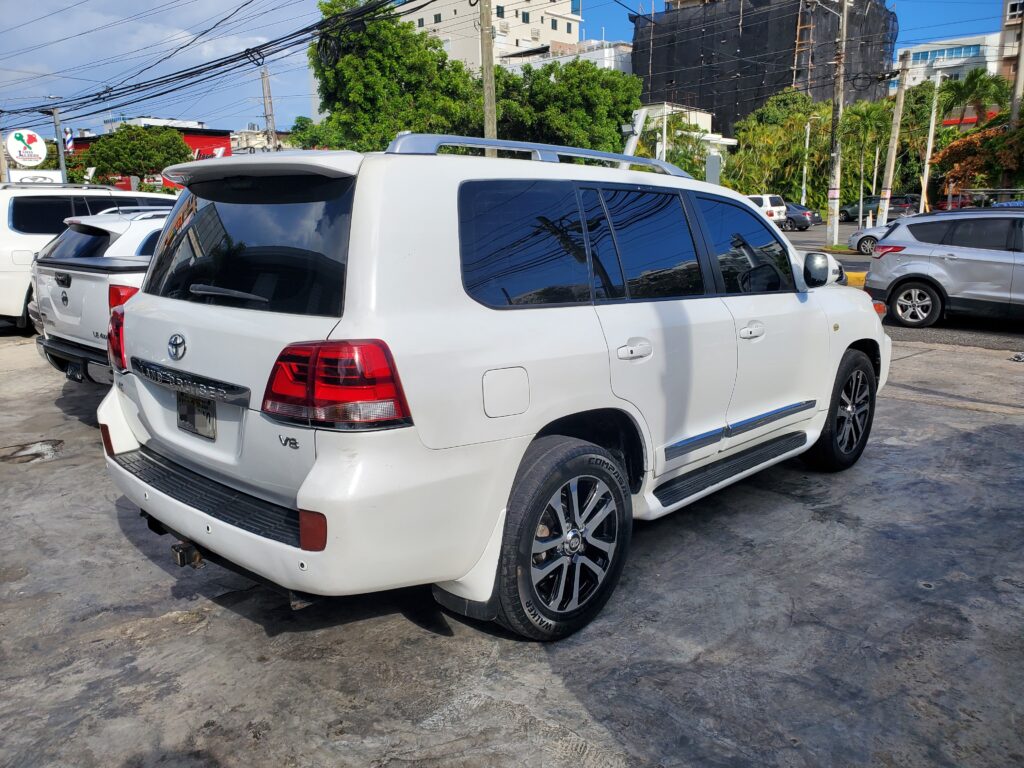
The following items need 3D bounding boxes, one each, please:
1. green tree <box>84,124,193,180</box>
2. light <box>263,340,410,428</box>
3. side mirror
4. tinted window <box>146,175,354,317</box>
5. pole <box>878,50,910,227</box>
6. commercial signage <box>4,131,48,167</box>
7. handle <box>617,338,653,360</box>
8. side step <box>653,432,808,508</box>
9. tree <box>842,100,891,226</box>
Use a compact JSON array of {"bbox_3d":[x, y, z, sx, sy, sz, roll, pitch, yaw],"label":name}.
[{"bbox_3d":[-11.418,-5.665,23.539,2.900,4.340,2.800,-7,13,-24],"label":"green tree"},{"bbox_3d":[-0.542,-0.014,2.336,0.385,0.275,0.300,10,16,43],"label":"light"},{"bbox_3d":[1.622,-0.604,4.052,0.210,0.195,0.200,10,16,43],"label":"side mirror"},{"bbox_3d":[-1.020,-0.519,2.784,1.450,0.470,0.110,10,-5,42],"label":"tinted window"},{"bbox_3d":[16.190,-10.037,32.688,0.500,7.670,0.450,2,12,0],"label":"pole"},{"bbox_3d":[-12.625,-6.124,20.000,1.030,0.970,0.150,-3,12,-12],"label":"commercial signage"},{"bbox_3d":[0.484,-0.132,3.030,0.060,0.080,0.240,10,16,42],"label":"handle"},{"bbox_3d":[1.166,0.422,3.973,0.175,0.075,1.500,10,16,43],"label":"side step"},{"bbox_3d":[17.420,-10.817,37.900,2.500,6.200,2.500,5,13,24],"label":"tree"}]

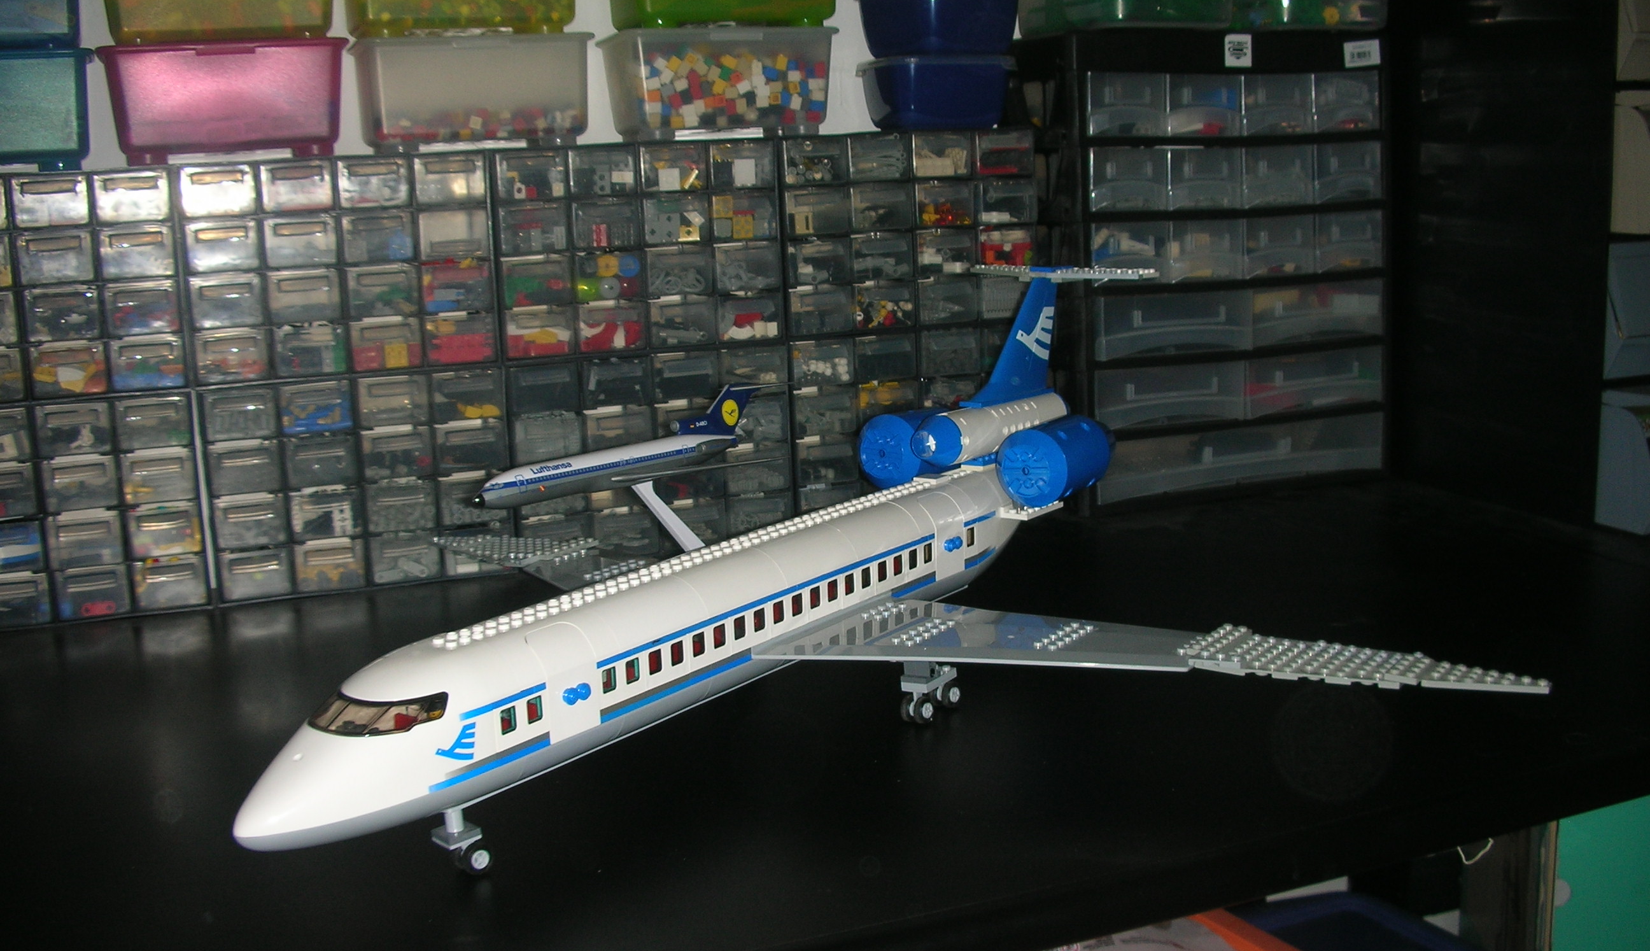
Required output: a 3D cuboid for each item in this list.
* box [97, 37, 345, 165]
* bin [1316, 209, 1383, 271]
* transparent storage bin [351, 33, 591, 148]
[{"bbox_3d":[-0.440,-0.266,1.212,0.172,0.085,0.122,-6,12,-22],"label":"box"},{"bbox_3d":[0.437,-0.220,1.547,0.077,0.052,0.155,-6,12,-22],"label":"bin"},{"bbox_3d":[-0.274,-0.290,1.278,0.172,0.085,0.122,-6,12,-22],"label":"transparent storage bin"}]

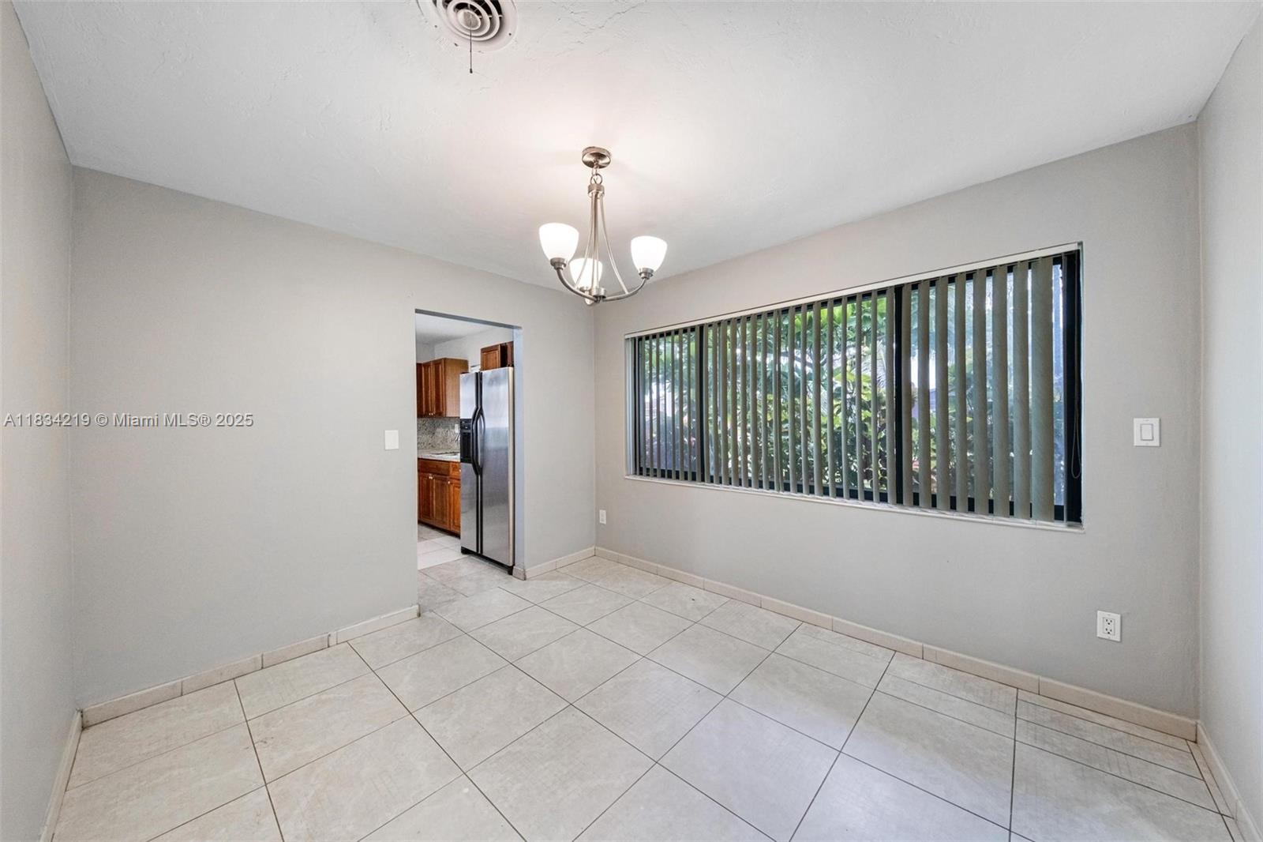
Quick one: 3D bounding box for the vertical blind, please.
[{"bbox_3d":[1.000,-0.149,2.853,2.780,1.255,0.080,0,0,43],"label":"vertical blind"}]

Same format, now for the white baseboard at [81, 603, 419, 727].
[{"bbox_3d":[-1.909,1.284,2.333,0.012,0.077,1.389,0,0,43],"label":"white baseboard"}]

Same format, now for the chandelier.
[{"bbox_3d":[-0.180,-0.825,1.784,0.535,0.639,0.495,0,0,43],"label":"chandelier"}]

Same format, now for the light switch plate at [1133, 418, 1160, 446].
[{"bbox_3d":[2.132,0.047,1.739,0.070,0.115,0.009,0,0,43],"label":"light switch plate"}]

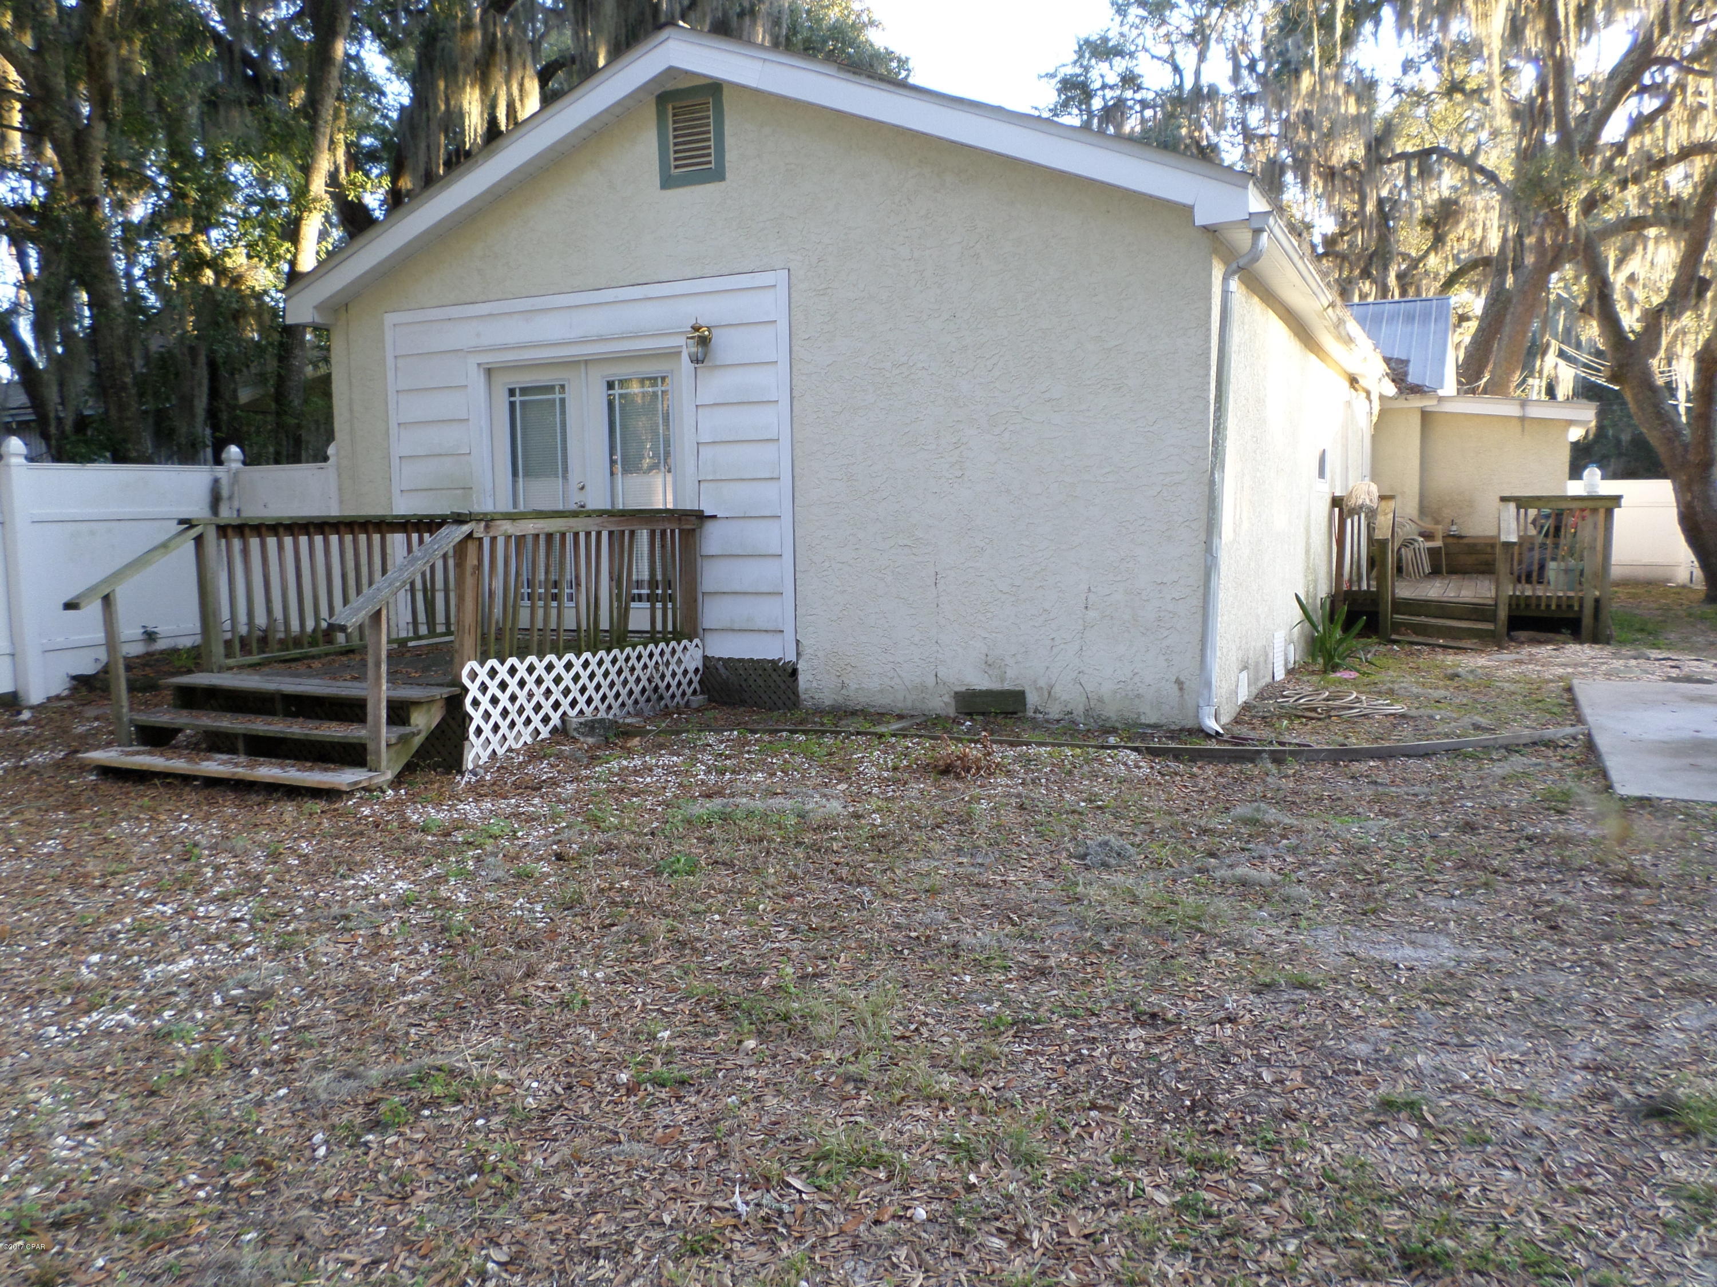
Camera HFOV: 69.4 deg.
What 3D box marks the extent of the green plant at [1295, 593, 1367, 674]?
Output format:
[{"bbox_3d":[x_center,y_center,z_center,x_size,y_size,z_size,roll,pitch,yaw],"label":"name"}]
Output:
[{"bbox_3d":[4.201,-0.076,11.032,0.630,0.680,0.600,2,7,26],"label":"green plant"}]

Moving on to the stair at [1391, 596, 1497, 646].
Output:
[{"bbox_3d":[6.294,-0.225,13.395,1.070,0.460,0.700,2,7,26],"label":"stair"}]

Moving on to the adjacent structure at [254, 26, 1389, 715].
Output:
[{"bbox_3d":[1.288,-2.418,13.727,7.900,4.690,11.350,2,7,26],"label":"adjacent structure"}]

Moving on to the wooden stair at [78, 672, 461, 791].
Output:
[{"bbox_3d":[-3.271,0.474,6.943,2.080,0.440,0.840,2,7,26],"label":"wooden stair"}]

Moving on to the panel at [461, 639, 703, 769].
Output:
[{"bbox_3d":[-1.655,0.305,7.925,0.050,0.550,2.380,2,7,26],"label":"panel"}]

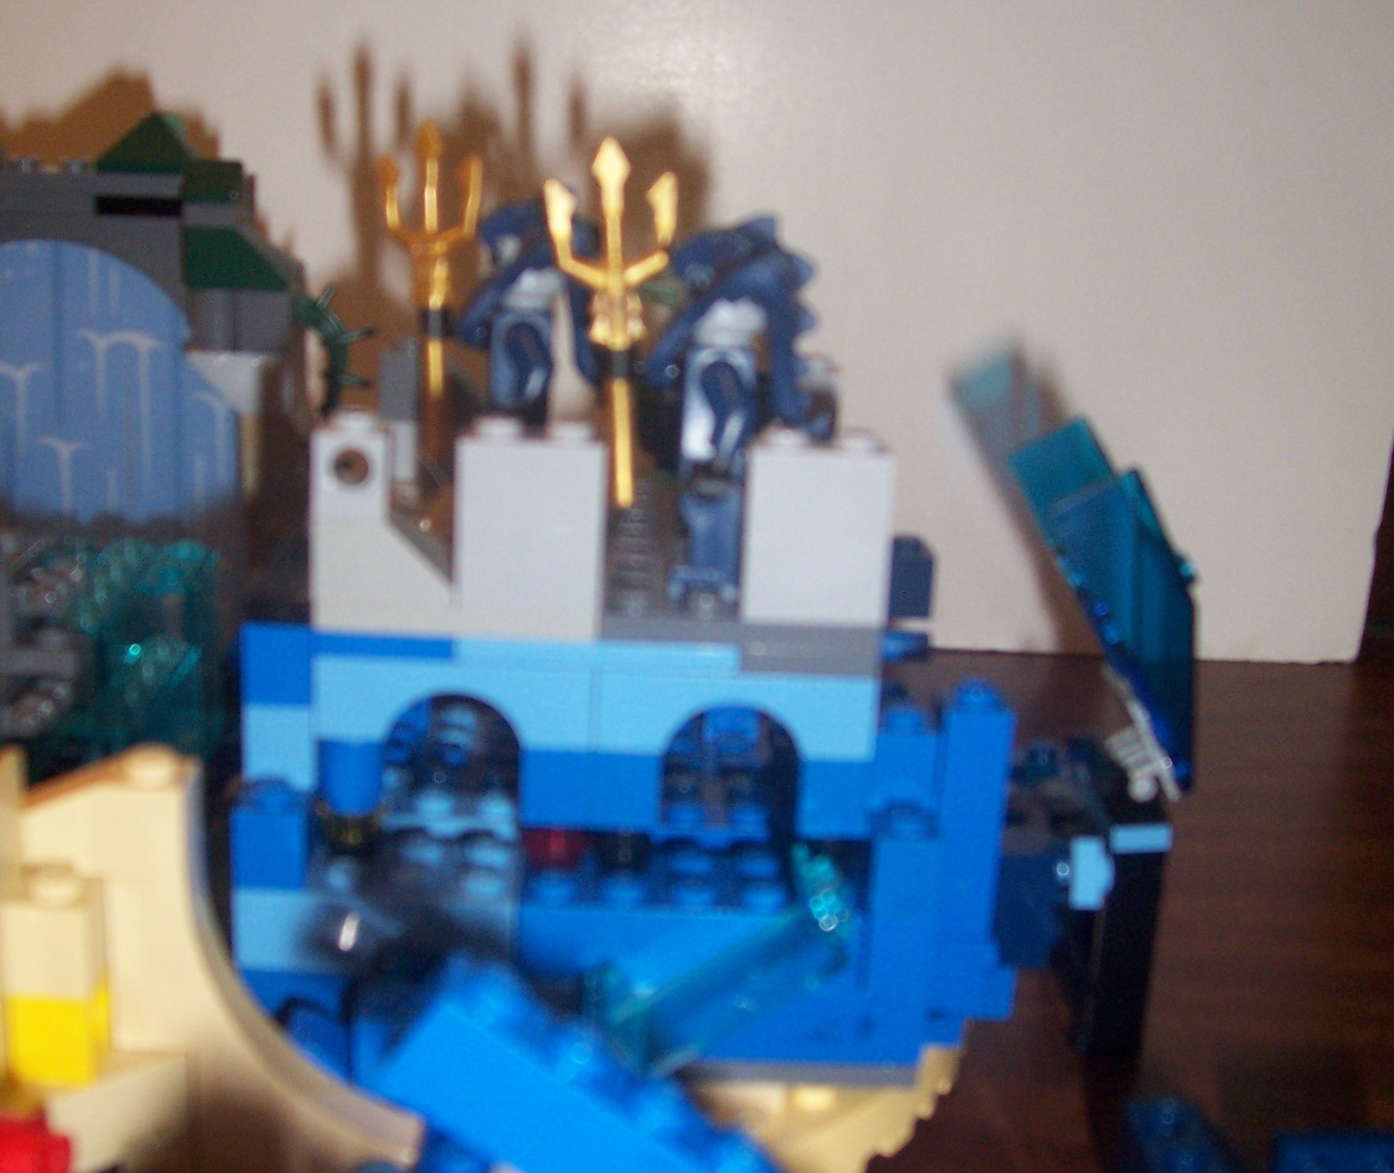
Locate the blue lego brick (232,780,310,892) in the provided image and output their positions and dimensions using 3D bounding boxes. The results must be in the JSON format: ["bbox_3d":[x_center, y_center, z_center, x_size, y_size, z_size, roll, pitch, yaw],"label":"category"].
[{"bbox_3d":[-0.047,0.028,0.206,0.008,0.011,0.008,2,15,-1],"label":"blue lego brick"}]

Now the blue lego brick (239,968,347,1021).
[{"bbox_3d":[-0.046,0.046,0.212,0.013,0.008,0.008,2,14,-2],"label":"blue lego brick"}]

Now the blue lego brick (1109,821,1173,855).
[{"bbox_3d":[0.058,0.032,0.246,0.008,0.004,0.008,1,14,-8],"label":"blue lego brick"}]

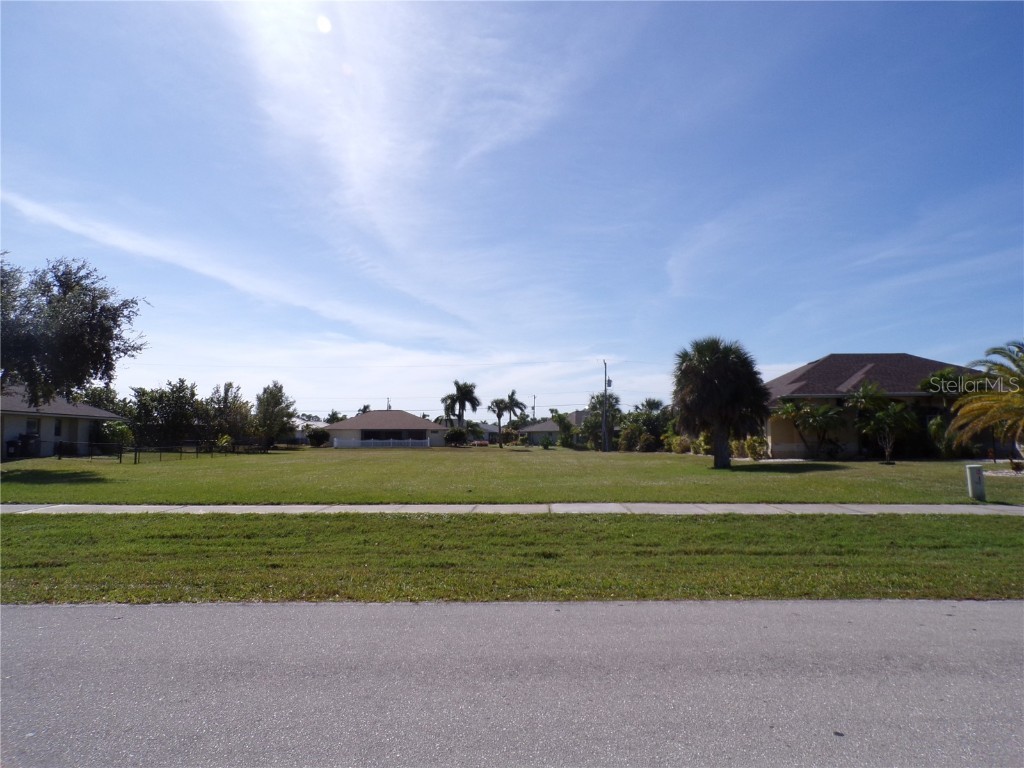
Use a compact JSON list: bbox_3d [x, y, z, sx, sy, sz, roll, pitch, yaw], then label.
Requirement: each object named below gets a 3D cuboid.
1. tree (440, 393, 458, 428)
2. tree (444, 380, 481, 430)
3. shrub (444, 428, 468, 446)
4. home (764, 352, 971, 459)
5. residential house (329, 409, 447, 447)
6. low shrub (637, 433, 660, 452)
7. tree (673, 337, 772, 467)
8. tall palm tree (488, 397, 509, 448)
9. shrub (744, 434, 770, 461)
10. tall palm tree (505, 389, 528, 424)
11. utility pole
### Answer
[{"bbox_3d":[-9.260,5.271,104.900,3.200,7.750,3.200,0,-4,2],"label":"tree"},{"bbox_3d":[-7.131,4.226,102.974,5.000,9.500,5.000,0,-4,2],"label":"tree"},{"bbox_3d":[-7.100,6.887,90.739,3.000,2.270,3.000,0,-4,2],"label":"shrub"},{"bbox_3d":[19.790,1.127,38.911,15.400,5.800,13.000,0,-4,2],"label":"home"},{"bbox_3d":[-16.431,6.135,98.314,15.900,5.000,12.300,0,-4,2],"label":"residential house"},{"bbox_3d":[12.230,5.246,63.786,1.950,1.680,1.950,0,-4,2],"label":"low shrub"},{"bbox_3d":[8.416,0.730,28.325,3.850,5.250,3.850,0,-4,2],"label":"tree"},{"bbox_3d":[-1.516,4.734,85.887,2.600,6.090,2.600,0,-4,2],"label":"tall palm tree"},{"bbox_3d":[11.725,3.064,33.866,1.250,1.160,1.250,0,-4,2],"label":"shrub"},{"bbox_3d":[0.487,5.368,114.922,4.200,9.140,4.200,0,-4,2],"label":"tall palm tree"},{"bbox_3d":[9.002,2.125,68.033,0.320,8.700,0.320,0,-4,2],"label":"utility pole"}]

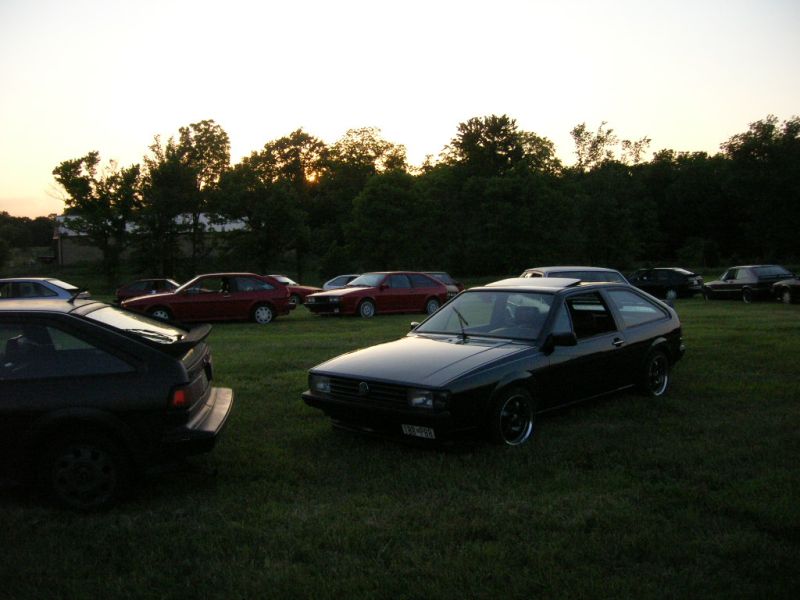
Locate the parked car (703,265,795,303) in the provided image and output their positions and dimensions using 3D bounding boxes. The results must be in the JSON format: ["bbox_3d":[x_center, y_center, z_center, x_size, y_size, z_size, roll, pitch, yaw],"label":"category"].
[{"bbox_3d":[12.800,-0.631,29.300,1.630,1.310,4.000,-2,3,-11],"label":"parked car"}]

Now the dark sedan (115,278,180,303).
[{"bbox_3d":[-9.300,-0.161,31.500,4.150,1.290,1.640,-1,3,-3],"label":"dark sedan"}]

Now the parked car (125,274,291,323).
[{"bbox_3d":[-4.650,-0.025,19.350,4.100,1.270,1.630,-2,3,-11],"label":"parked car"}]

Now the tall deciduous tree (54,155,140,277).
[{"bbox_3d":[-31.775,-8.713,82.000,8.000,13.400,8.800,-1,3,0],"label":"tall deciduous tree"}]

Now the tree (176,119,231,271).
[{"bbox_3d":[-23.006,-12.352,92.000,6.600,17.800,6.600,-1,3,0],"label":"tree"}]

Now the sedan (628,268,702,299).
[{"bbox_3d":[10.250,-0.666,32.500,4.050,1.290,1.630,1,4,45],"label":"sedan"}]

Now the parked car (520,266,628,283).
[{"bbox_3d":[2.980,0.052,15.200,1.670,1.380,4.150,-2,3,-16],"label":"parked car"}]

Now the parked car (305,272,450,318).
[{"bbox_3d":[-0.550,-0.137,21.500,4.100,1.270,1.630,-3,3,-41],"label":"parked car"}]

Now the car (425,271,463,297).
[{"bbox_3d":[0.950,-0.430,31.000,1.650,1.310,4.100,-2,3,-20],"label":"car"}]

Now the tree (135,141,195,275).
[{"bbox_3d":[-25.852,-10.352,87.000,6.800,15.600,6.800,-1,3,0],"label":"tree"}]

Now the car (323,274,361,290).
[{"bbox_3d":[-0.850,-0.309,30.500,4.100,1.300,1.640,0,3,24],"label":"car"}]

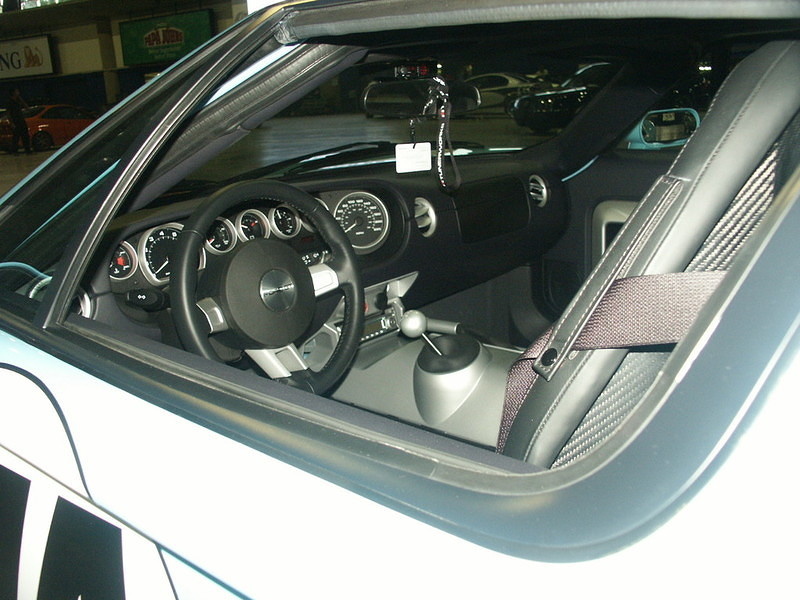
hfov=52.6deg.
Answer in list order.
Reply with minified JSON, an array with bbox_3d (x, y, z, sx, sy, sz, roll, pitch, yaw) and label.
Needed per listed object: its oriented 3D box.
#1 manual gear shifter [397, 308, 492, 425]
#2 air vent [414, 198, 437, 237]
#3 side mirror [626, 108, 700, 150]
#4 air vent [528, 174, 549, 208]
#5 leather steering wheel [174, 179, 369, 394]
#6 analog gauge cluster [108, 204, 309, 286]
[{"bbox_3d":[0.081,0.116,1.544,0.135,0.195,0.160,-15,18,-39],"label":"manual gear shifter"},{"bbox_3d":[0.046,-0.174,1.696,0.080,0.080,0.035,-17,10,-43],"label":"air vent"},{"bbox_3d":[0.703,-0.453,2.150,0.215,0.115,0.120,-12,13,-31],"label":"side mirror"},{"bbox_3d":[0.325,-0.260,1.936,0.080,0.080,0.035,-17,10,-43],"label":"air vent"},{"bbox_3d":[-0.207,-0.007,1.307,0.370,0.370,0.085,-16,4,-41],"label":"leather steering wheel"},{"bbox_3d":[-0.321,-0.095,1.425,0.385,0.112,0.055,-14,3,-38],"label":"analog gauge cluster"}]

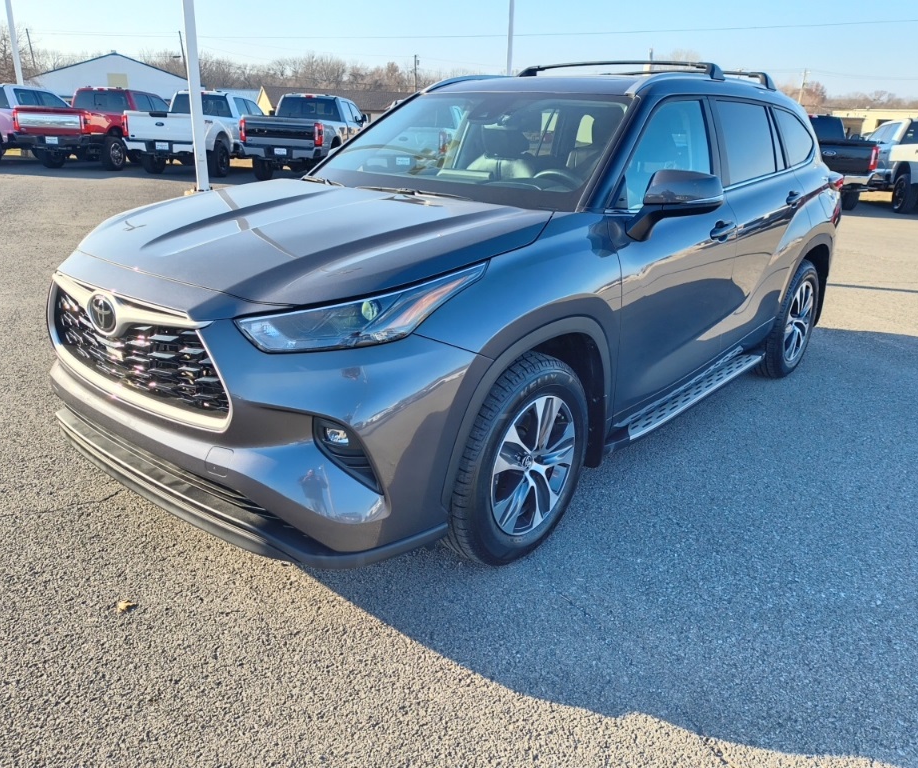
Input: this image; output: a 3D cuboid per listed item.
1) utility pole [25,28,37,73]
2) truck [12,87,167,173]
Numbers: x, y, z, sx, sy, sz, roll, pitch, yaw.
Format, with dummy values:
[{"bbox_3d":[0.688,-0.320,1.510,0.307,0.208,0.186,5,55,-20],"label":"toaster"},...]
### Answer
[{"bbox_3d":[-47.049,-33.749,81.887,0.300,10.000,0.300,2,19,0],"label":"utility pole"},{"bbox_3d":[-9.744,-7.317,21.202,2.100,2.040,6.300,4,19,5],"label":"truck"}]

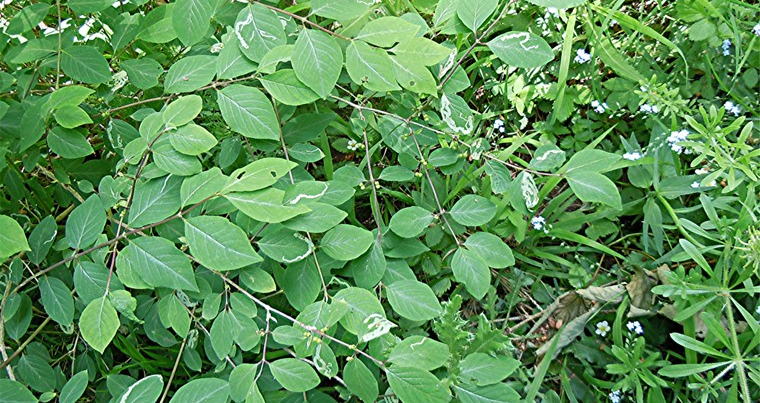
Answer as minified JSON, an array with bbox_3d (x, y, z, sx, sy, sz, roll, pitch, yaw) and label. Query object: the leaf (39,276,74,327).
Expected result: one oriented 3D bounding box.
[{"bbox_3d":[-0.294,0.091,0.600,0.026,0.010,0.055,-31,77,-19],"label":"leaf"}]

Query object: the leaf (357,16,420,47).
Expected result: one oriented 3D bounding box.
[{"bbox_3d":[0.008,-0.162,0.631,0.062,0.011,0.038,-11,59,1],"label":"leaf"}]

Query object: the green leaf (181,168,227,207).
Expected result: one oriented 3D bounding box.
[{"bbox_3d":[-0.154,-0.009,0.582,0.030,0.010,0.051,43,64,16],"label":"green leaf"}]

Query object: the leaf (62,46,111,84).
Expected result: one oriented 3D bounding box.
[{"bbox_3d":[-0.322,-0.148,0.722,0.070,0.011,0.039,30,72,11],"label":"leaf"}]

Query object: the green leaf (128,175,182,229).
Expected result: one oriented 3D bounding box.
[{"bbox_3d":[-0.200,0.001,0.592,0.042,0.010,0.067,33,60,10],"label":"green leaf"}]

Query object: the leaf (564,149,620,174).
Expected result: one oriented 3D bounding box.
[{"bbox_3d":[0.210,-0.036,0.650,0.064,0.010,0.038,-18,44,-11],"label":"leaf"}]

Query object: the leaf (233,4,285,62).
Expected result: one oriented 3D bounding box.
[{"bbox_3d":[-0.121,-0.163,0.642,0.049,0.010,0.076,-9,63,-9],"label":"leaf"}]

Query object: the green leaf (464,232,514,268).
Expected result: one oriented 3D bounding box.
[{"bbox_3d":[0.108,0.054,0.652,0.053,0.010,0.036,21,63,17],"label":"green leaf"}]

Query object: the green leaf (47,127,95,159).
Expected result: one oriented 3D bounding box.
[{"bbox_3d":[-0.334,-0.063,0.712,0.061,0.011,0.034,25,65,9],"label":"green leaf"}]

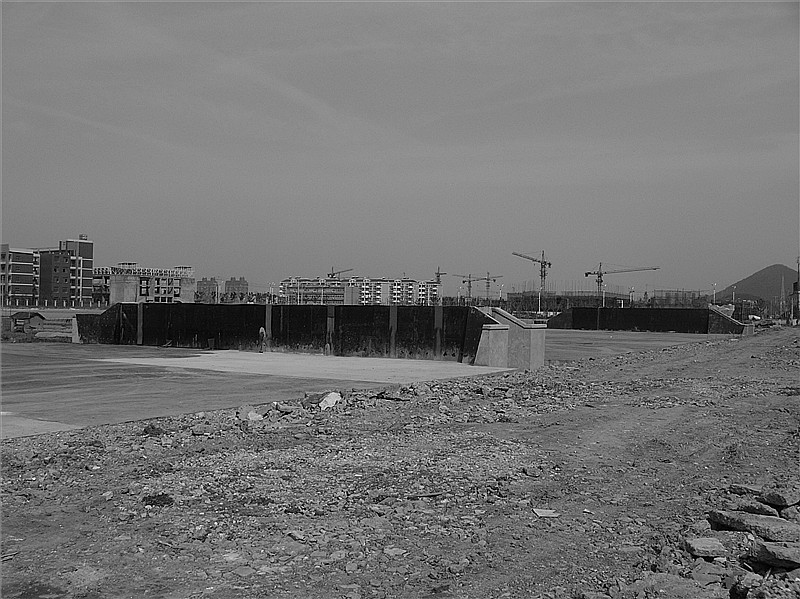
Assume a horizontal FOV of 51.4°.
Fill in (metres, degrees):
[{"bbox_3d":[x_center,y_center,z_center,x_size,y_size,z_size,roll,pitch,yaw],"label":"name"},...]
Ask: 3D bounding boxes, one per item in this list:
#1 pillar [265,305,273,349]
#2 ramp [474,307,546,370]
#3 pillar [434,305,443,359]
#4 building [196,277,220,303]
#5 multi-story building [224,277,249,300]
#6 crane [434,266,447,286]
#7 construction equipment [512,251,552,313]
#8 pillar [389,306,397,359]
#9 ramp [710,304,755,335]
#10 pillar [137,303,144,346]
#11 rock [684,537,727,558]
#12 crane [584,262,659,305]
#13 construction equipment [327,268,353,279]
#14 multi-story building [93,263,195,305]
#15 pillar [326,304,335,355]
[{"bbox_3d":[-7.551,1.646,47.476,0.370,2.650,0.300,0,-1,33],"label":"pillar"},{"bbox_3d":[4.914,1.683,37.315,3.440,2.650,1.960,0,-1,33],"label":"ramp"},{"bbox_3d":[1.891,1.688,41.484,0.370,2.650,0.300,0,-1,33],"label":"pillar"},{"bbox_3d":[-197.711,-7.336,856.574,23.000,30.400,14.000,1,0,-13],"label":"building"},{"bbox_3d":[-168.044,-7.303,856.577,23.500,30.900,14.000,1,0,-11],"label":"multi-story building"},{"bbox_3d":[28.000,-9.200,570.000,4.500,28.000,34.000,1,0,10],"label":"crane"},{"bbox_3d":[53.877,-7.433,334.964,3.500,26.800,59.000,0,-1,24],"label":"construction equipment"},{"bbox_3d":[-0.411,1.677,42.940,0.370,2.650,0.300,0,-1,33],"label":"pillar"},{"bbox_3d":[40.350,2.500,101.400,4.700,3.400,2.500,0,0,41],"label":"ramp"},{"bbox_3d":[-18.700,1.740,60.000,0.400,3.030,0.270,0,0,35],"label":"pillar"},{"bbox_3d":[2.130,1.720,5.800,0.250,0.090,0.270,1,0,0],"label":"rock"},{"bbox_3d":[114.500,-6.300,429.000,3.000,26.500,46.000,1,0,-40],"label":"crane"},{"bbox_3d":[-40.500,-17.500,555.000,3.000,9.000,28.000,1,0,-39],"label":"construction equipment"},{"bbox_3d":[-94.000,-4.900,306.000,31.000,17.000,18.000,1,0,-37],"label":"multi-story building"},{"bbox_3d":[-3.809,1.662,45.048,0.370,2.650,0.300,0,-1,33],"label":"pillar"}]

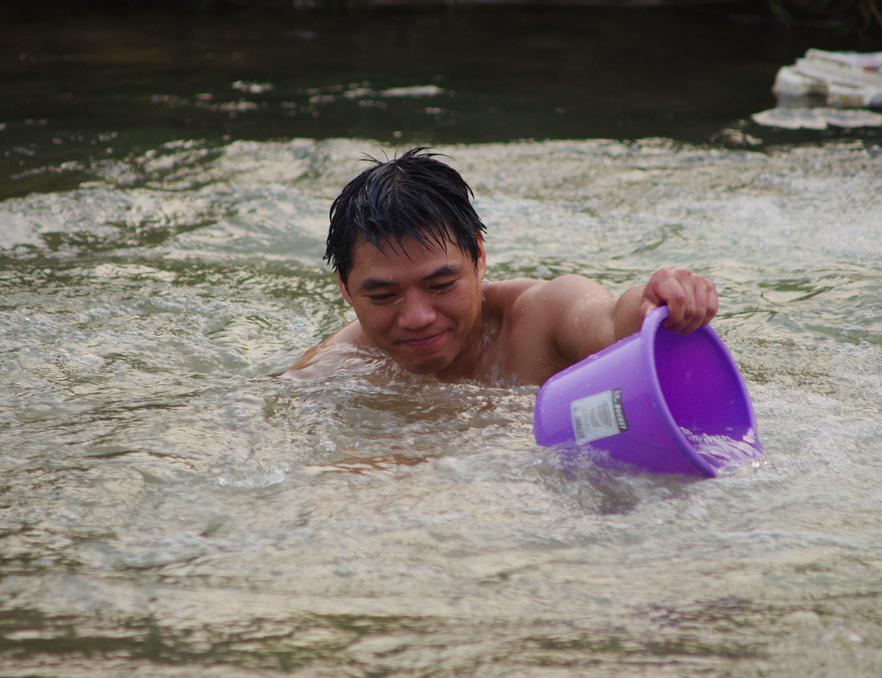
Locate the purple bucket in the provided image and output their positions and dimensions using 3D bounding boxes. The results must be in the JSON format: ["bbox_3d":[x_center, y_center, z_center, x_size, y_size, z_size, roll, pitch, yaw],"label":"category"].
[{"bbox_3d":[0.211,0.089,9.100,0.173,0.206,0.206,-25,1,27],"label":"purple bucket"}]

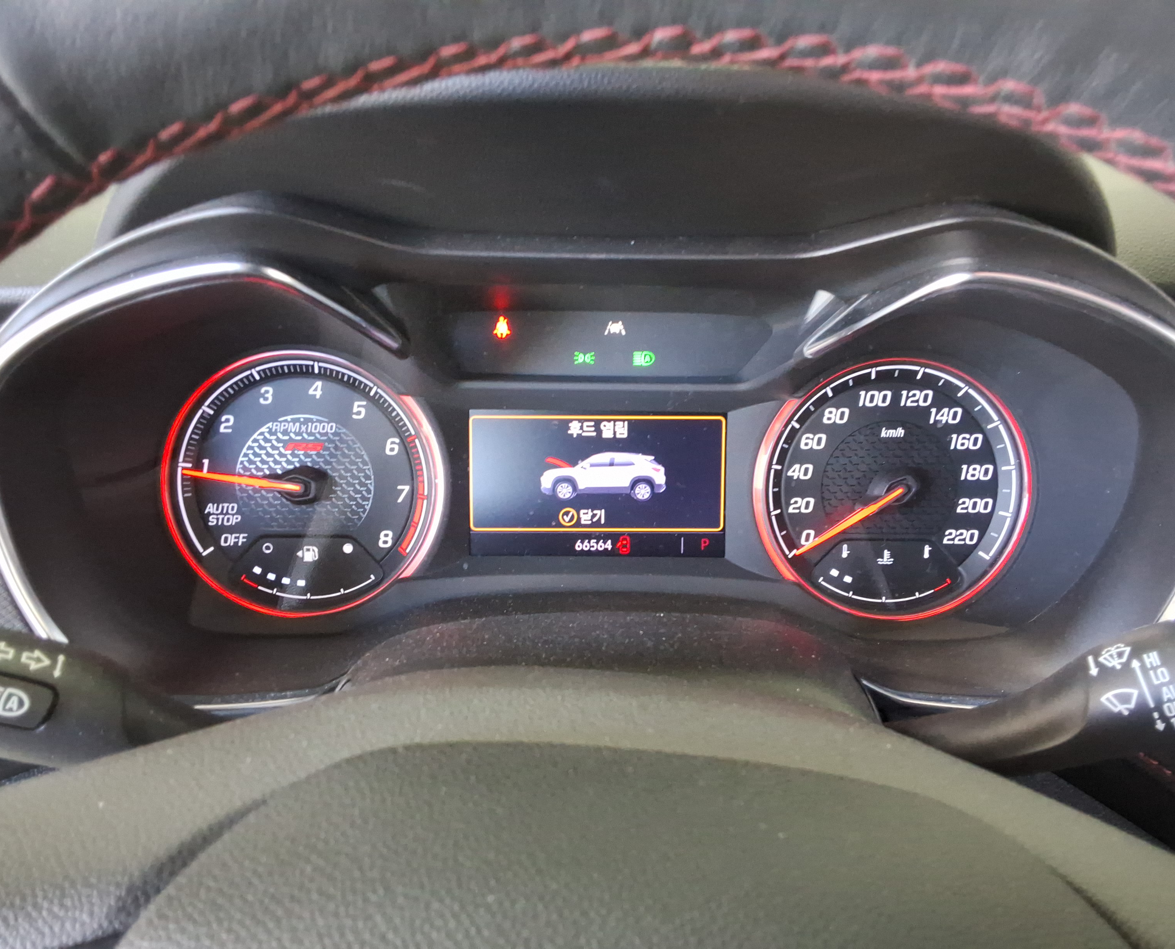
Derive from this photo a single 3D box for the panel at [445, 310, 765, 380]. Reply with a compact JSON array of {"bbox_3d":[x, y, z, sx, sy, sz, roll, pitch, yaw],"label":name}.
[{"bbox_3d":[0.009,-0.048,0.379,0.117,0.025,0.012,0,7,-1],"label":"panel"}]

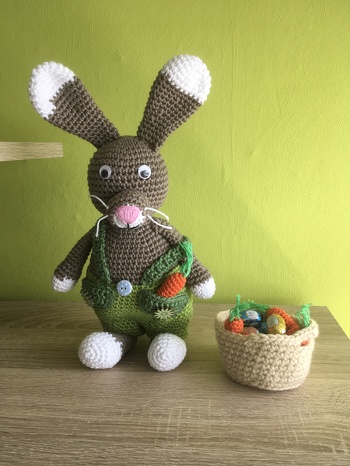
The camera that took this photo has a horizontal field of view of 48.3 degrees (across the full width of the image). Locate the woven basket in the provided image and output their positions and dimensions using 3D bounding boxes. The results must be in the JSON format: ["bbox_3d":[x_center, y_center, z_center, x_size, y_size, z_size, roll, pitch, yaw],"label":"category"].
[{"bbox_3d":[0.102,0.129,0.440,0.116,0.071,0.074,0,12,7],"label":"woven basket"}]

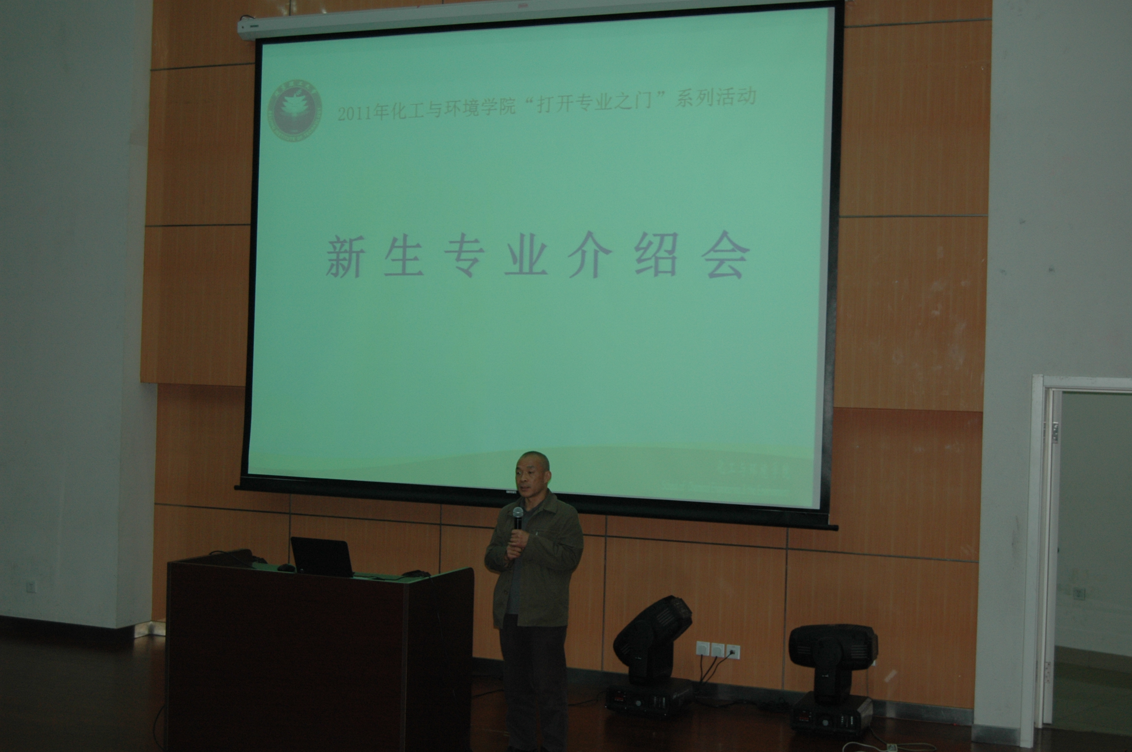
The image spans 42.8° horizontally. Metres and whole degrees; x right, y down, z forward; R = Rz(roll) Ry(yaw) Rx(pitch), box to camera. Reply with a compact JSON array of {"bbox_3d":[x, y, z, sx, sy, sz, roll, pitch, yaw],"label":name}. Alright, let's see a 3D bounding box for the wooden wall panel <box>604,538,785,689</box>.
[{"bbox_3d":[0.832,1.533,9.429,1.216,0.895,0.050,2,0,21],"label":"wooden wall panel"}]

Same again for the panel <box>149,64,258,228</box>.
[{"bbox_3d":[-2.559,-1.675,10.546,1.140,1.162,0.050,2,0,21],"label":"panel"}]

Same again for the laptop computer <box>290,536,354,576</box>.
[{"bbox_3d":[-1.245,0.979,7.655,0.340,0.252,0.280,2,0,21],"label":"laptop computer"}]

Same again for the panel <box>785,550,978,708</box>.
[{"bbox_3d":[1.961,1.564,8.998,1.201,0.895,0.050,2,0,21],"label":"panel"}]

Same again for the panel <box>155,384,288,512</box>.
[{"bbox_3d":[-2.529,0.532,10.725,1.181,0.913,0.050,2,0,21],"label":"panel"}]

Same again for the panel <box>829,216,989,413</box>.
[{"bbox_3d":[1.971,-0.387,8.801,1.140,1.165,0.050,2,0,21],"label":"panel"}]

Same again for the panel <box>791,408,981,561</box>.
[{"bbox_3d":[1.986,0.657,9.001,1.201,0.916,0.050,2,0,21],"label":"panel"}]

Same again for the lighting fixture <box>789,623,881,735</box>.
[{"bbox_3d":[1.561,1.777,8.506,0.500,0.640,0.430,2,0,16],"label":"lighting fixture"}]

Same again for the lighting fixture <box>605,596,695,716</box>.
[{"bbox_3d":[0.524,1.714,8.886,0.470,0.710,0.420,2,0,25],"label":"lighting fixture"}]

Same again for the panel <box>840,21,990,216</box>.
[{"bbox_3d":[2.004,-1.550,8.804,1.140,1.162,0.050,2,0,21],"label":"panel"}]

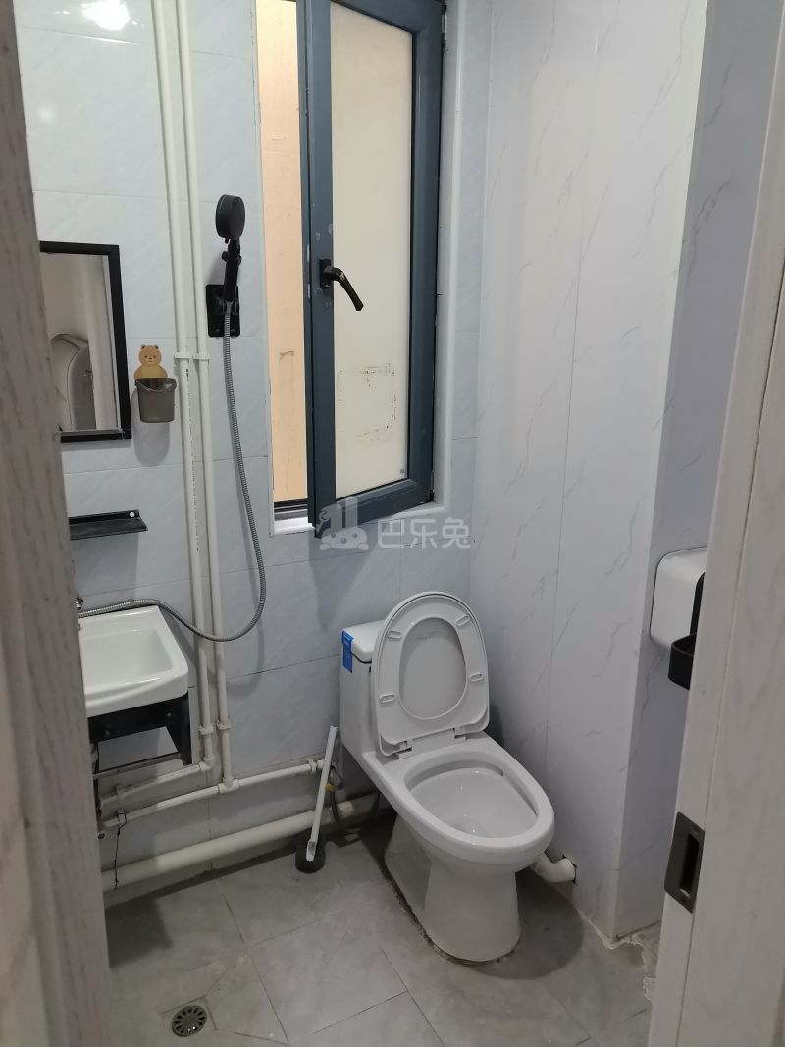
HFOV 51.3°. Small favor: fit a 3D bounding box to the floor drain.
[{"bbox_3d":[-0.457,1.124,1.841,0.080,0.010,0.080,1,16,0],"label":"floor drain"}]

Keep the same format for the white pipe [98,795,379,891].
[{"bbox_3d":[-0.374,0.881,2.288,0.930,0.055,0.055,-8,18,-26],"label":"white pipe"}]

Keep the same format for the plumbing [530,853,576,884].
[{"bbox_3d":[0.431,0.935,2.217,0.110,0.070,0.130,-8,18,-26],"label":"plumbing"}]

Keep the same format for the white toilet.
[{"bbox_3d":[0.161,0.625,2.109,0.372,0.810,0.650,-8,18,-26],"label":"white toilet"}]

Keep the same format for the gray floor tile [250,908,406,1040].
[{"bbox_3d":[-0.161,1.086,1.987,0.300,0.010,0.300,-8,18,-26],"label":"gray floor tile"}]

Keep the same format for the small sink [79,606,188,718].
[{"bbox_3d":[-0.678,0.349,1.760,0.425,0.142,0.410,-8,18,-26],"label":"small sink"}]

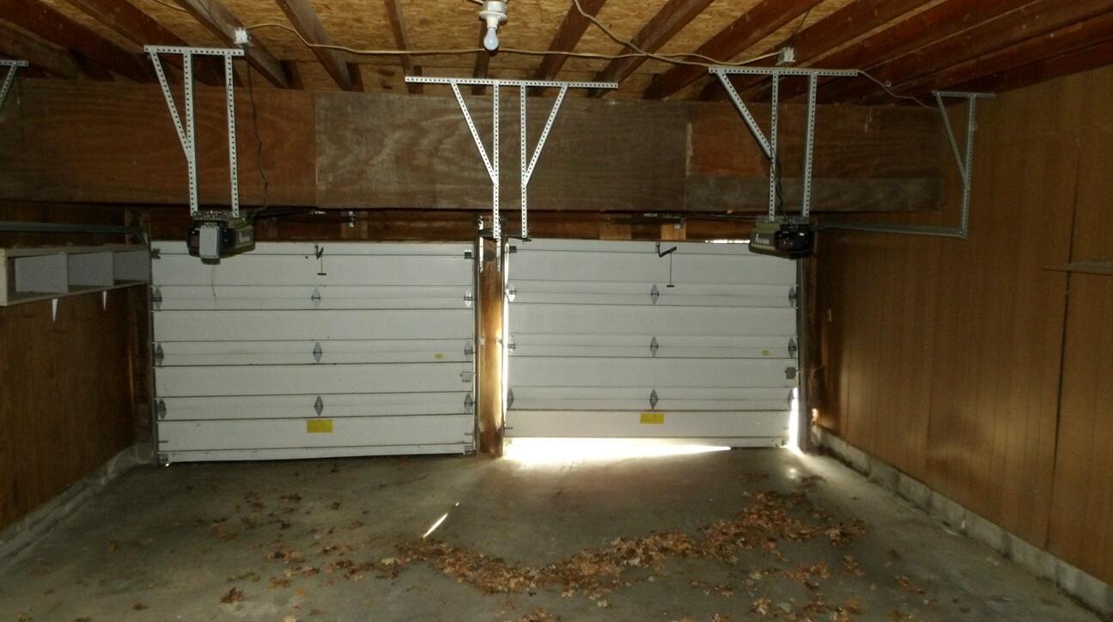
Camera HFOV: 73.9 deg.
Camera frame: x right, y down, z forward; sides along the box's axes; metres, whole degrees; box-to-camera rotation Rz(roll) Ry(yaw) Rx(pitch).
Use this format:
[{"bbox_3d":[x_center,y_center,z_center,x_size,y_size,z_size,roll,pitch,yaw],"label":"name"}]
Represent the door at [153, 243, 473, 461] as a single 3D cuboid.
[{"bbox_3d":[-2.217,0.384,6.937,2.880,2.050,0.060,0,6,-7],"label":"door"}]

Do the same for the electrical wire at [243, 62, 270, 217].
[{"bbox_3d":[-1.623,-0.928,3.962,0.140,0.830,0.160,0,6,-7],"label":"electrical wire"}]

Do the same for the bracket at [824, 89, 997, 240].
[{"bbox_3d":[2.541,-1.071,5.920,0.480,0.930,2.150,0,6,-7],"label":"bracket"}]

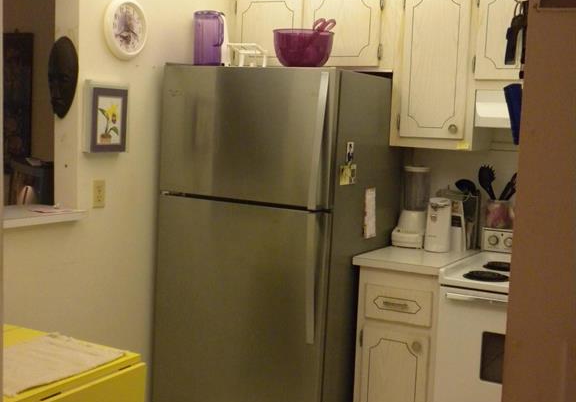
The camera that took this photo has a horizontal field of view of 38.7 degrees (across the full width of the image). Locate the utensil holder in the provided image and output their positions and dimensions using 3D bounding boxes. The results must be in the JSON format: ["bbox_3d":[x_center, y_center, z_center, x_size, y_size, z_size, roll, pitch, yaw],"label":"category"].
[{"bbox_3d":[0.964,0.069,3.760,0.124,0.125,0.124,6,7,29],"label":"utensil holder"}]

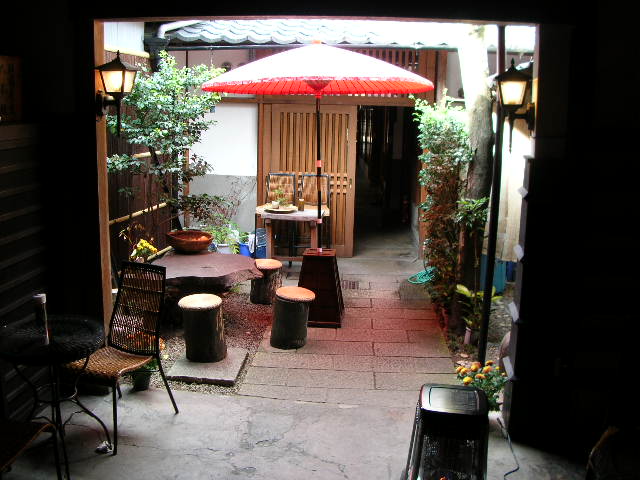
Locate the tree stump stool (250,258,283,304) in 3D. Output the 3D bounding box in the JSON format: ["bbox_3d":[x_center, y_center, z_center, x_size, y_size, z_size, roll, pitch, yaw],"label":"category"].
[{"bbox_3d":[-0.494,0.380,5.960,0.290,0.330,0.290,1,11,4],"label":"tree stump stool"}]

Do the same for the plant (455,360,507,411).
[{"bbox_3d":[0.943,0.845,3.733,0.270,0.280,0.260,1,11,4],"label":"plant"}]

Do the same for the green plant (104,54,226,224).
[{"bbox_3d":[-1.356,-0.764,5.716,0.950,1.750,0.900,1,11,4],"label":"green plant"}]

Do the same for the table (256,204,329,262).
[{"bbox_3d":[-0.342,0.042,8.095,0.800,0.700,0.500,1,8,2],"label":"table"}]

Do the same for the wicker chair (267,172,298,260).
[{"bbox_3d":[-0.453,-0.274,7.233,0.430,0.920,0.520,2,11,6],"label":"wicker chair"}]

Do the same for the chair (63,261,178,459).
[{"bbox_3d":[-1.134,0.611,3.565,0.480,0.870,0.620,5,9,23],"label":"chair"}]

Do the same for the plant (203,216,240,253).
[{"bbox_3d":[-1.094,-0.050,7.187,0.390,0.450,0.370,1,11,4],"label":"plant"}]

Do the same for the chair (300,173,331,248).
[{"bbox_3d":[-0.106,-0.271,8.534,0.440,1.180,0.500,1,8,2],"label":"chair"}]

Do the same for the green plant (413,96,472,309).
[{"bbox_3d":[1.095,-0.326,5.786,0.480,1.850,0.520,1,11,4],"label":"green plant"}]

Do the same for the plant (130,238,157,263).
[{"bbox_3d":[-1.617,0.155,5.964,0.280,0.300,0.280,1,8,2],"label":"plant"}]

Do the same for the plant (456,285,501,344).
[{"bbox_3d":[1.201,0.557,4.855,0.340,0.420,0.330,1,11,4],"label":"plant"}]

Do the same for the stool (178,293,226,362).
[{"bbox_3d":[-0.848,0.632,4.725,0.330,0.420,0.330,1,8,2],"label":"stool"}]

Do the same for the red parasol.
[{"bbox_3d":[0.031,-0.715,5.167,1.850,1.643,1.850,1,11,4],"label":"red parasol"}]

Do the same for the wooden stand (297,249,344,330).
[{"bbox_3d":[-0.007,0.426,5.810,0.410,0.620,0.410,1,8,2],"label":"wooden stand"}]

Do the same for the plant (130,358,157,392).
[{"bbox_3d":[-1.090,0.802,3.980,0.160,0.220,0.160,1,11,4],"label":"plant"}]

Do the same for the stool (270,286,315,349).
[{"bbox_3d":[-0.219,0.619,5.160,0.340,0.420,0.340,1,8,2],"label":"stool"}]

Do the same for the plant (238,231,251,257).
[{"bbox_3d":[-0.962,0.084,8.352,0.210,0.420,0.210,1,8,2],"label":"plant"}]

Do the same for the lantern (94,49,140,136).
[{"bbox_3d":[-1.217,-0.870,3.894,0.260,0.520,0.230,1,8,2],"label":"lantern"}]

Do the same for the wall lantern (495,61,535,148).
[{"bbox_3d":[0.993,-0.688,3.287,0.215,0.465,0.180,3,11,11],"label":"wall lantern"}]

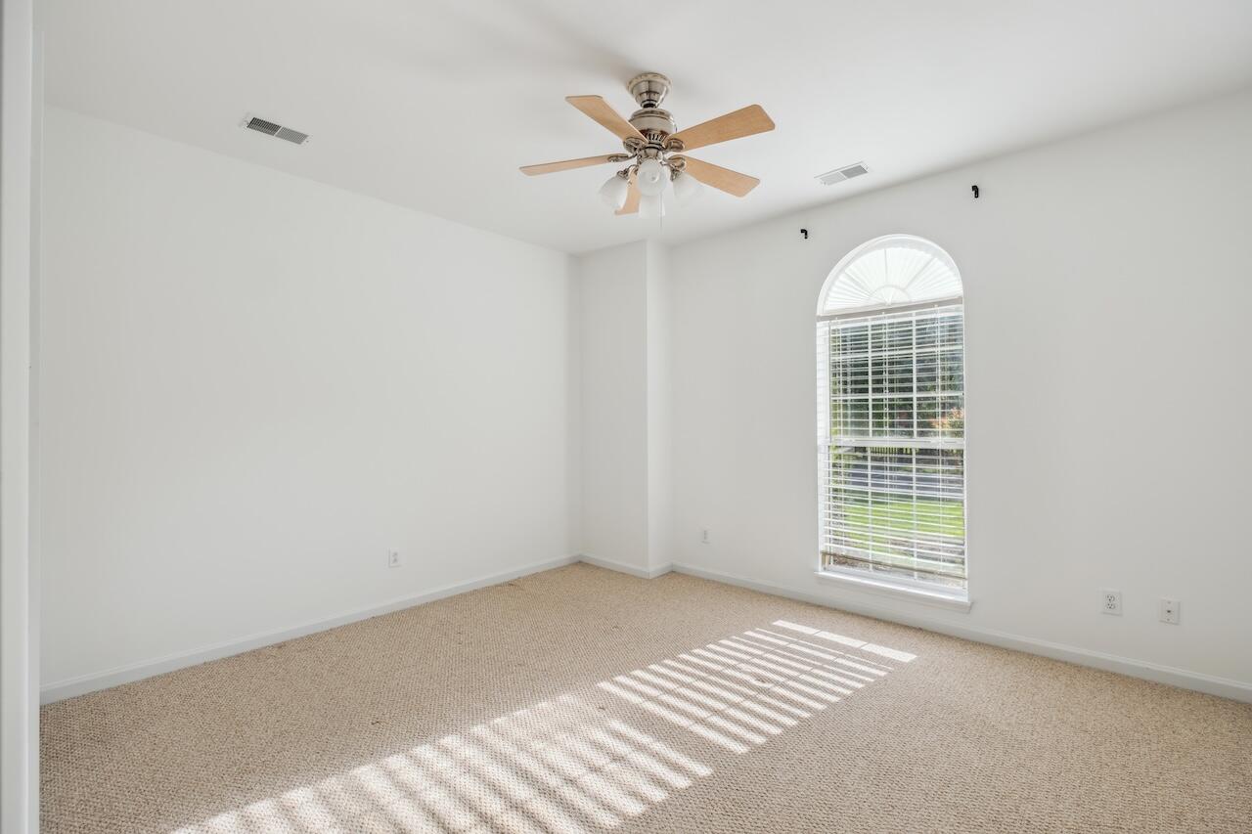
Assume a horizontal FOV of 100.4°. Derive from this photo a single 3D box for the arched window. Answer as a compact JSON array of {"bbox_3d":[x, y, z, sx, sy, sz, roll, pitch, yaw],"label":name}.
[{"bbox_3d":[1.691,-0.035,3.369,0.870,2.200,0.120,-1,-1,42],"label":"arched window"}]

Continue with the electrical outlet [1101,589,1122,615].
[{"bbox_3d":[2.431,0.930,2.604,0.070,0.115,0.012,-1,-1,42],"label":"electrical outlet"}]

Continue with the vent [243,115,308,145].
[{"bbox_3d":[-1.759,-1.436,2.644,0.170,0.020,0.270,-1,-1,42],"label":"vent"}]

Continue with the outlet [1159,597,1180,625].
[{"bbox_3d":[2.578,0.926,2.470,0.070,0.114,0.012,-1,-1,42],"label":"outlet"}]

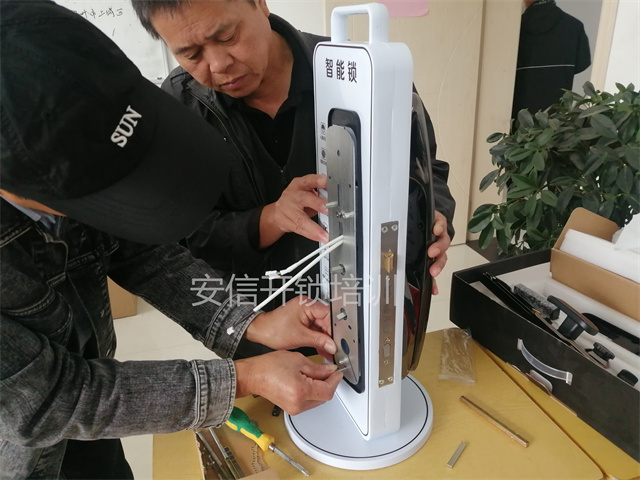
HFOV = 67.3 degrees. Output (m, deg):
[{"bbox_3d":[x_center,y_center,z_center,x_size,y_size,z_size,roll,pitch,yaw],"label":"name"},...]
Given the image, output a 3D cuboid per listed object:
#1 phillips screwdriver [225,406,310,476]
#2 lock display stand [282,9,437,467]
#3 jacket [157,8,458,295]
[{"bbox_3d":[-0.086,0.292,0.705,0.187,0.031,0.031,21,32,34],"label":"phillips screwdriver"},{"bbox_3d":[0.051,0.003,0.656,0.236,0.581,0.234,-11,24,-21],"label":"lock display stand"},{"bbox_3d":[-0.053,-0.091,0.957,0.570,0.650,0.430,-2,22,0],"label":"jacket"}]

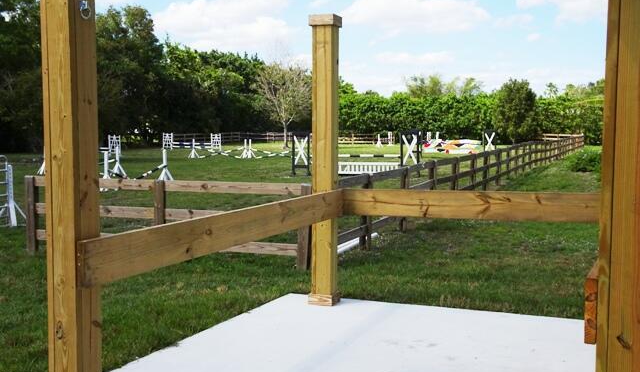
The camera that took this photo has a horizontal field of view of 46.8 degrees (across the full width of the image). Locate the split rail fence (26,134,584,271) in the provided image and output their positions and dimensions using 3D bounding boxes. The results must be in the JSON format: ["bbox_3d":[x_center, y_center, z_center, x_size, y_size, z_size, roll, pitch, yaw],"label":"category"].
[{"bbox_3d":[11.025,-1.913,42.186,4.170,1.090,70.033,2,5,22],"label":"split rail fence"}]

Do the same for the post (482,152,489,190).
[{"bbox_3d":[4.518,-0.383,20.193,0.140,1.090,0.140,2,5,22],"label":"post"}]

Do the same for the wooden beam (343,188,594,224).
[{"bbox_3d":[1.369,0.161,6.454,2.626,0.240,0.040,2,5,23],"label":"wooden beam"}]

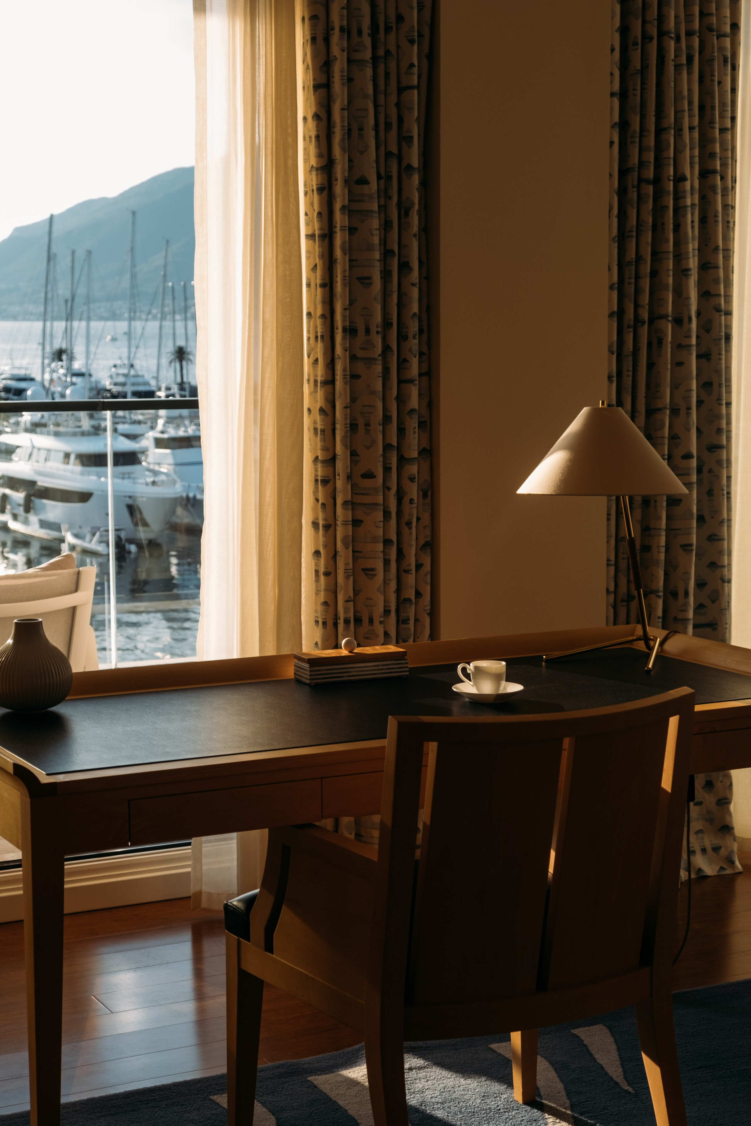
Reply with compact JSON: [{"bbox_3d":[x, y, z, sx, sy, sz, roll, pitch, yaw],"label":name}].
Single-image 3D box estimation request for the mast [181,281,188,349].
[{"bbox_3d":[-29.422,-35.651,247.467,0.300,15.673,0.300,-1,9,0],"label":"mast"}]

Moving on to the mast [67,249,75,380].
[{"bbox_3d":[-37.614,-29.932,197.751,0.300,17.378,0.300,3,9,0],"label":"mast"}]

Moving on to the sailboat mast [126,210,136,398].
[{"bbox_3d":[-26.479,-26.831,172.931,0.300,22.267,0.300,3,9,0],"label":"sailboat mast"}]

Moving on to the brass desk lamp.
[{"bbox_3d":[0.495,-0.057,3.314,0.346,0.561,0.466,6,11,33],"label":"brass desk lamp"}]

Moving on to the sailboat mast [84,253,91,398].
[{"bbox_3d":[-31.266,-24.532,173.293,0.300,18.570,0.300,3,9,0],"label":"sailboat mast"}]

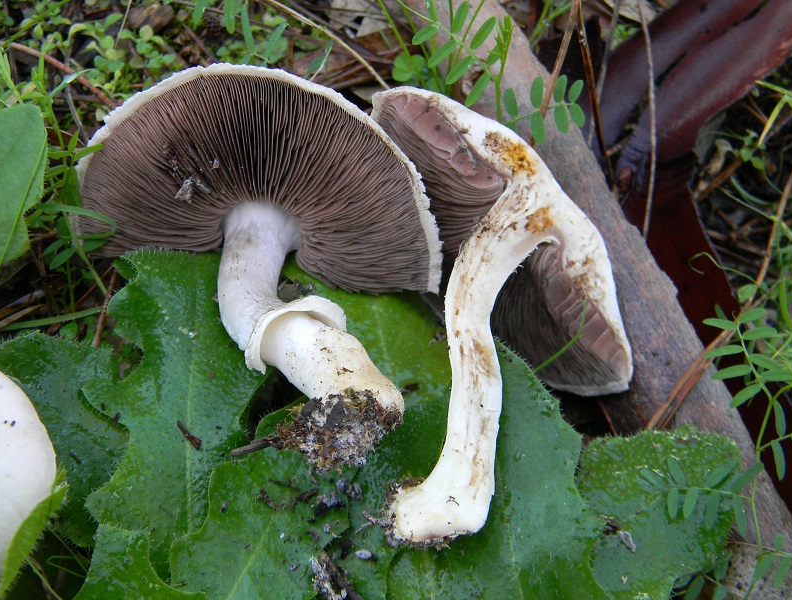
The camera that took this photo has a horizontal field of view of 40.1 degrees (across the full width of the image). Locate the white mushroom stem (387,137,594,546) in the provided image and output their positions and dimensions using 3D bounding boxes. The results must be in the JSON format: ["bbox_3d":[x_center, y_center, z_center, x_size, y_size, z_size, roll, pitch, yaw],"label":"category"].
[{"bbox_3d":[0.026,0.013,0.292,0.040,0.018,0.121,19,63,-7],"label":"white mushroom stem"}]

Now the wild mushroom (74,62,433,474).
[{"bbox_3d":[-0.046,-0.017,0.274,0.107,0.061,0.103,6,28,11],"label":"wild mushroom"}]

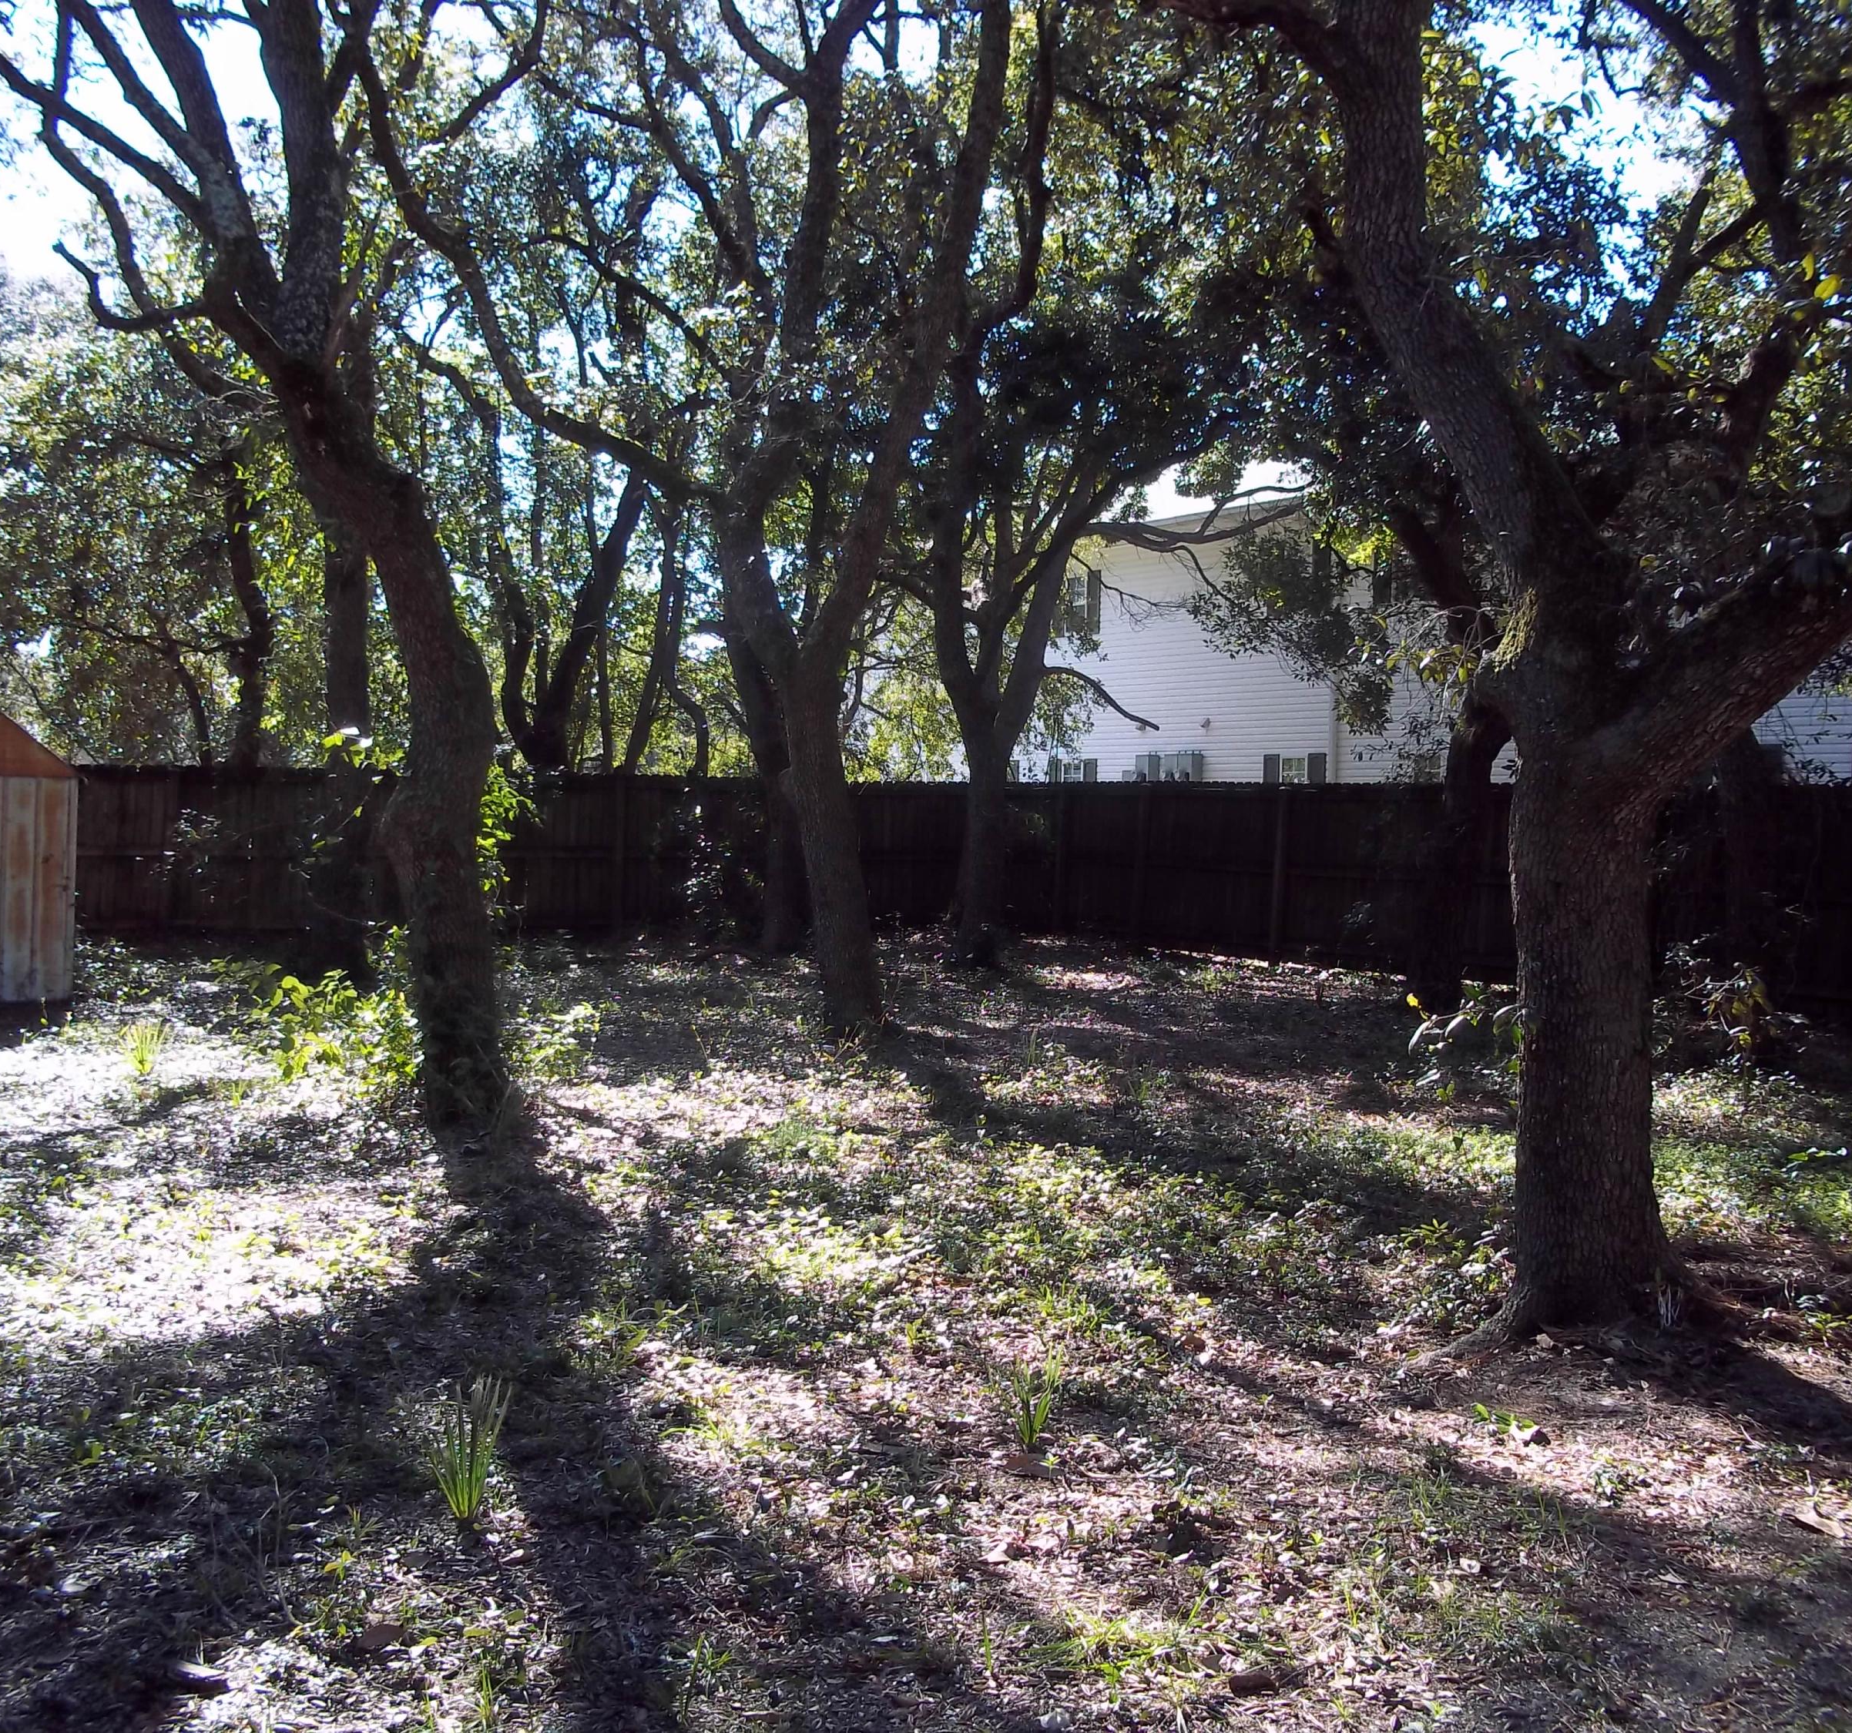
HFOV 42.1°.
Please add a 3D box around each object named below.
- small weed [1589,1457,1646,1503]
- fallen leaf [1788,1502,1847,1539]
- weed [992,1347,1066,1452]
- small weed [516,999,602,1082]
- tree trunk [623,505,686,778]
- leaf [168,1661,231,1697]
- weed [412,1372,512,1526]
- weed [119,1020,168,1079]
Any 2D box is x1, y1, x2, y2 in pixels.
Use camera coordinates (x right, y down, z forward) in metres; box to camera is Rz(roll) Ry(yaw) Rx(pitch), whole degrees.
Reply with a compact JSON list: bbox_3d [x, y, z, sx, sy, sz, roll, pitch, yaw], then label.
[{"bbox_3d":[1.571,1.395,5.465,0.123,0.061,0.111,2,2,16],"label":"small weed"},{"bbox_3d":[1.936,1.419,5.222,0.116,0.040,0.104,2,2,21],"label":"fallen leaf"},{"bbox_3d":[0.244,1.274,5.751,0.172,0.239,0.163,1,2,3],"label":"weed"},{"bbox_3d":[-1.989,0.939,13.022,0.446,0.422,0.424,1,2,-9],"label":"small weed"},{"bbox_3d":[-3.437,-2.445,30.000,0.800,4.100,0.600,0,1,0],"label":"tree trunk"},{"bbox_3d":[-1.250,1.397,4.140,0.103,0.030,0.067,1,2,-17],"label":"leaf"},{"bbox_3d":[-0.985,1.238,5.100,0.201,0.305,0.191,1,2,-11],"label":"weed"},{"bbox_3d":[-4.160,0.969,12.771,0.261,0.298,0.248,1,2,-18],"label":"weed"}]

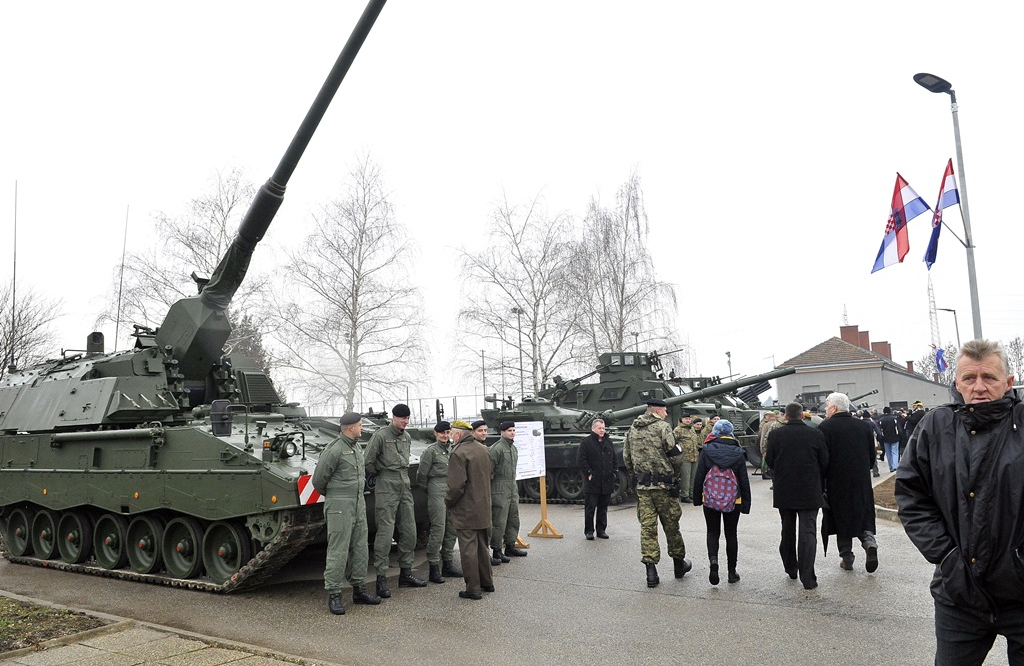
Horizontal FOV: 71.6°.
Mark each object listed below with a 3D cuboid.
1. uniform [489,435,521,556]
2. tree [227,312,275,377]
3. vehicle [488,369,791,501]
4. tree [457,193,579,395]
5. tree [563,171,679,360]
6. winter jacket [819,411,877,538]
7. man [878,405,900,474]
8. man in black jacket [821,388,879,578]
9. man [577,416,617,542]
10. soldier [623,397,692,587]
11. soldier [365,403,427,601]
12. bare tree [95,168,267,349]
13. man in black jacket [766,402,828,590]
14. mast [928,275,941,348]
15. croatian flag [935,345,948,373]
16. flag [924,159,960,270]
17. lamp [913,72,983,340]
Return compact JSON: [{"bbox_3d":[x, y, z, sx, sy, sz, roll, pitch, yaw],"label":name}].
[{"bbox_3d":[-0.110,2.093,9.179,0.340,1.493,0.520,-6,-7,30],"label":"uniform"},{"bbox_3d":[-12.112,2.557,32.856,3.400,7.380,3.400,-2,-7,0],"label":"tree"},{"bbox_3d":[2.066,2.370,16.151,8.850,2.600,3.450,-8,-9,35],"label":"vehicle"},{"bbox_3d":[0.552,-0.570,33.814,5.800,12.960,5.800,-2,-7,0],"label":"tree"},{"bbox_3d":[5.573,-1.567,35.821,6.000,13.800,6.000,-2,-6,0],"label":"tree"},{"bbox_3d":[3.589,1.518,7.620,0.550,1.300,0.400,-5,-8,22],"label":"winter jacket"},{"bbox_3d":[10.246,2.859,19.276,0.540,1.757,0.420,-5,-7,25],"label":"man"},{"bbox_3d":[3.637,1.632,7.741,0.600,1.840,0.500,-5,-8,19],"label":"man in black jacket"},{"bbox_3d":[1.255,2.107,10.534,0.570,1.760,0.380,-1,-7,-6],"label":"man"},{"bbox_3d":[1.489,1.678,7.320,0.570,1.794,0.440,-6,-7,27],"label":"soldier"},{"bbox_3d":[-1.235,1.724,7.389,0.440,1.900,0.560,-9,-10,43],"label":"soldier"},{"bbox_3d":[-12.910,-0.636,28.532,6.800,12.680,6.800,-2,-7,0],"label":"bare tree"},{"bbox_3d":[2.779,1.549,6.994,0.530,1.790,0.440,-5,-8,21],"label":"man in black jacket"},{"bbox_3d":[72.332,2.368,121.369,2.200,25.000,2.200,-7,-9,30],"label":"mast"},{"bbox_3d":[24.795,1.530,41.000,0.800,1.550,0.350,-5,-7,24],"label":"croatian flag"},{"bbox_3d":[6.357,-1.752,10.500,0.320,1.620,0.550,-8,-10,41],"label":"flag"},{"bbox_3d":[6.741,-0.600,10.670,0.800,6.790,0.300,2,-8,-28],"label":"lamp"}]

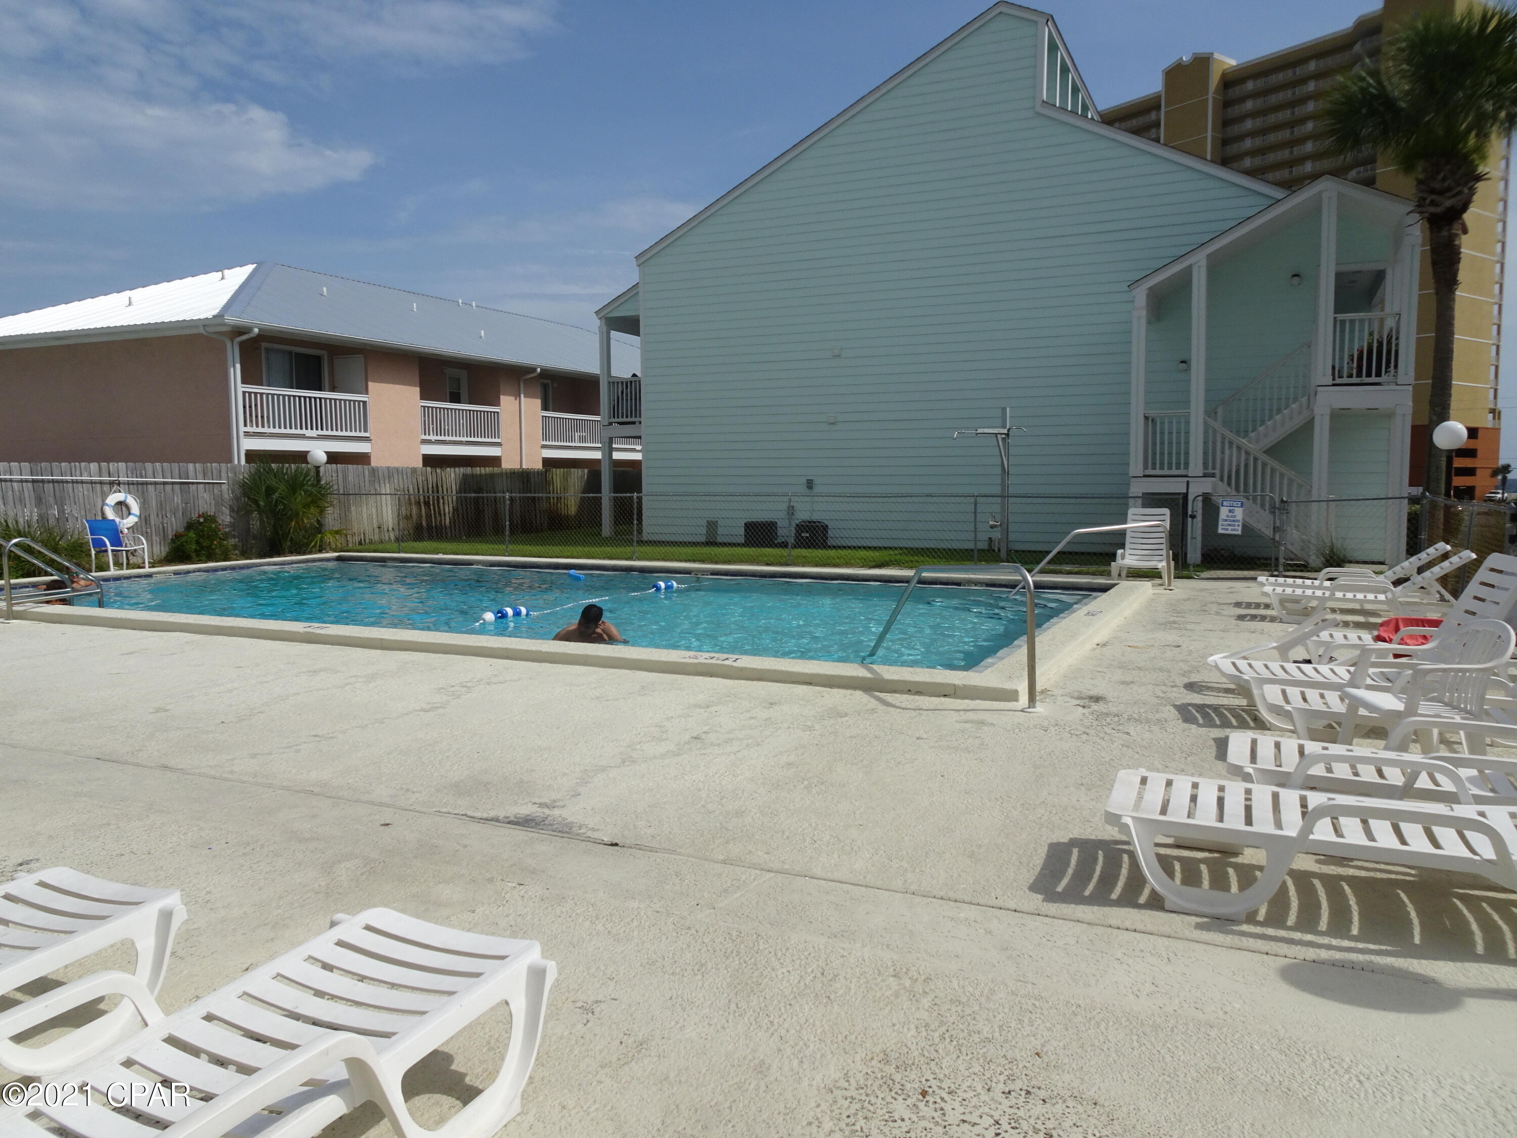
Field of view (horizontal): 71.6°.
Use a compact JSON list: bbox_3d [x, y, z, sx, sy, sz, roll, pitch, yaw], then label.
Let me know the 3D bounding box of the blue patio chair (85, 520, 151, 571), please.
[{"bbox_3d":[-10.423,-0.372,17.088,0.680,0.850,0.600,2,6,23],"label":"blue patio chair"}]

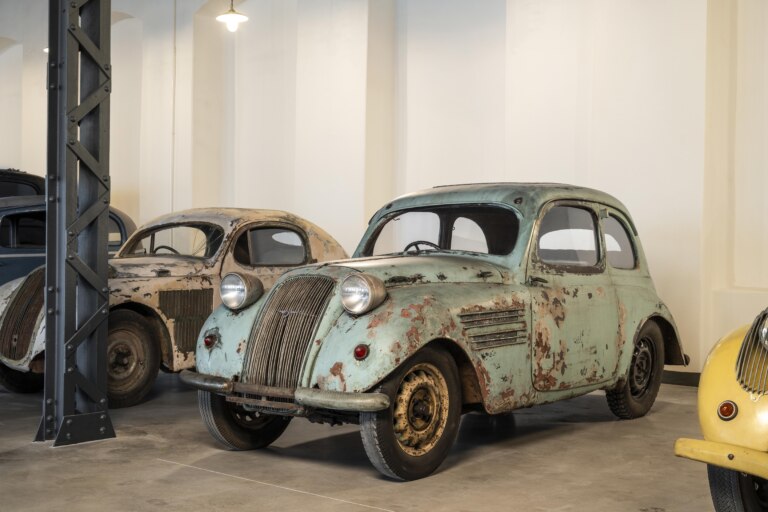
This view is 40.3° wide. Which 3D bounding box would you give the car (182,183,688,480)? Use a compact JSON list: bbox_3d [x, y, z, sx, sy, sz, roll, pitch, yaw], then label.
[{"bbox_3d":[0.607,0.287,6.462,1.421,1.512,3.796,1,0,37],"label":"car"}]

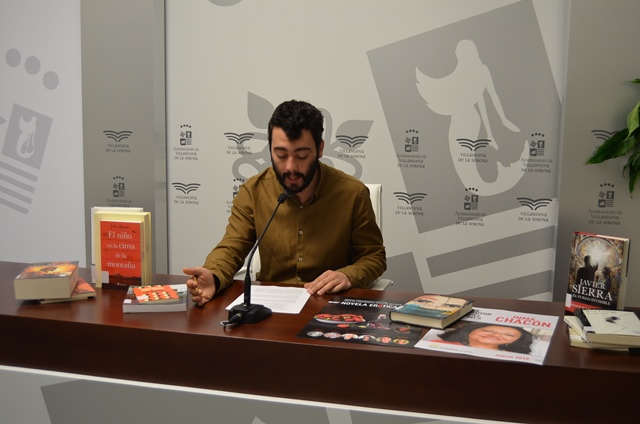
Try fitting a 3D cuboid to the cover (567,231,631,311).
[{"bbox_3d":[0.768,0.185,1.916,0.035,0.234,0.150,-2,8,-40],"label":"cover"}]

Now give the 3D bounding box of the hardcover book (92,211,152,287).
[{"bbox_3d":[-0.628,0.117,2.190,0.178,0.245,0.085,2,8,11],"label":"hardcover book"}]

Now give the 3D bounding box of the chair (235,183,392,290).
[{"bbox_3d":[-0.059,0.435,2.524,0.600,1.040,0.620,3,8,14],"label":"chair"}]

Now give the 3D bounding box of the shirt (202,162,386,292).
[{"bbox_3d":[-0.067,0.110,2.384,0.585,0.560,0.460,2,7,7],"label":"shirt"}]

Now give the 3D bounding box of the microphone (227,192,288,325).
[{"bbox_3d":[-0.159,0.119,1.940,0.090,0.325,0.280,4,8,20],"label":"microphone"}]

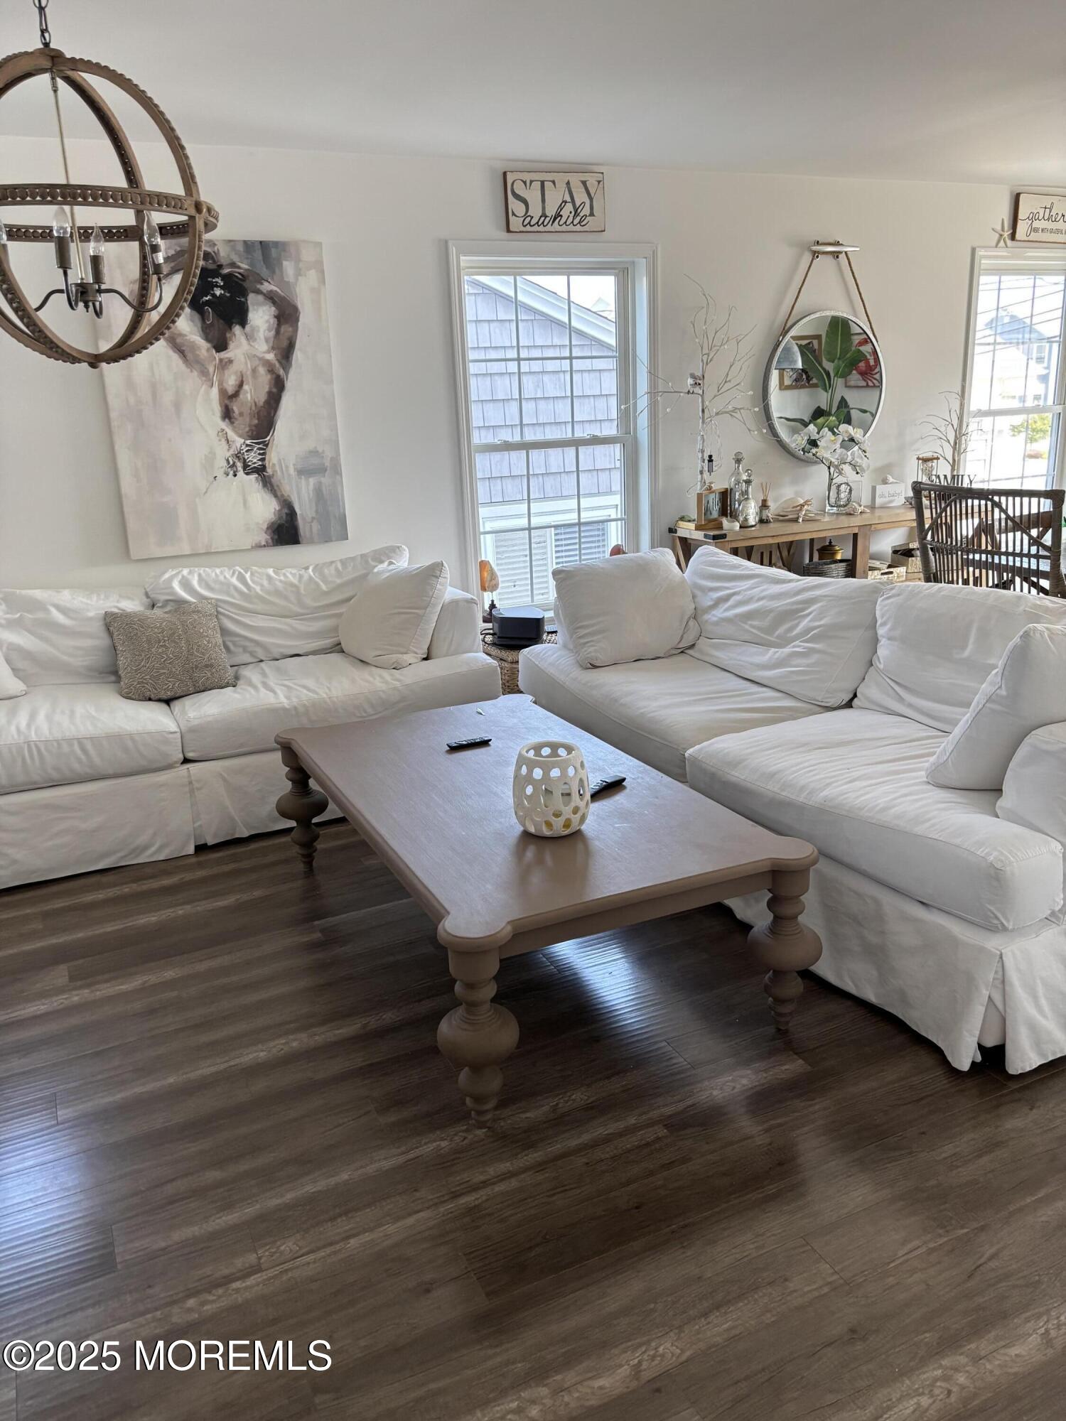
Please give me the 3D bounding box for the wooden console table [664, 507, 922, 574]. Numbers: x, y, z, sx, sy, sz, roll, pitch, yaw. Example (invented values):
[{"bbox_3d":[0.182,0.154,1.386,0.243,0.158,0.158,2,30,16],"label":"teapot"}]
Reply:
[{"bbox_3d":[1.611,-0.631,5.684,1.780,0.785,0.360,-10,18,-23],"label":"wooden console table"}]

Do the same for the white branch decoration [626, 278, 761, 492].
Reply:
[{"bbox_3d":[0.784,-1.441,5.091,0.680,1.160,0.330,-10,18,-23],"label":"white branch decoration"}]

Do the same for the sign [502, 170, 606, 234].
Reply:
[{"bbox_3d":[0.104,-2.250,4.740,0.472,0.238,0.035,-10,18,-23],"label":"sign"}]

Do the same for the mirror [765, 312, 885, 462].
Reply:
[{"bbox_3d":[1.518,-1.679,5.546,0.765,0.750,0.050,-10,18,-23],"label":"mirror"}]

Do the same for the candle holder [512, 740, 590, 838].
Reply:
[{"bbox_3d":[0.038,0.181,2.539,0.183,0.205,0.183,-2,16,1],"label":"candle holder"}]

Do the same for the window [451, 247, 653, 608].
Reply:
[{"bbox_3d":[0.138,-1.292,5.068,1.054,1.699,0.120,-10,18,-23],"label":"window"}]

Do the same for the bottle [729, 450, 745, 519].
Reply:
[{"bbox_3d":[1.030,-1.111,5.352,0.096,0.361,0.096,-10,18,-23],"label":"bottle"}]

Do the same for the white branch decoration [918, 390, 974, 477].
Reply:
[{"bbox_3d":[2.257,-1.418,5.786,0.380,0.602,0.260,-10,18,-23],"label":"white branch decoration"}]

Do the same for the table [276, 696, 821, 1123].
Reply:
[{"bbox_3d":[-0.085,0.412,2.946,0.917,0.455,1.612,-10,18,-24],"label":"table"}]

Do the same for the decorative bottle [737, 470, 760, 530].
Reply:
[{"bbox_3d":[1.062,-1.046,5.268,0.110,0.280,0.110,-2,16,1],"label":"decorative bottle"}]

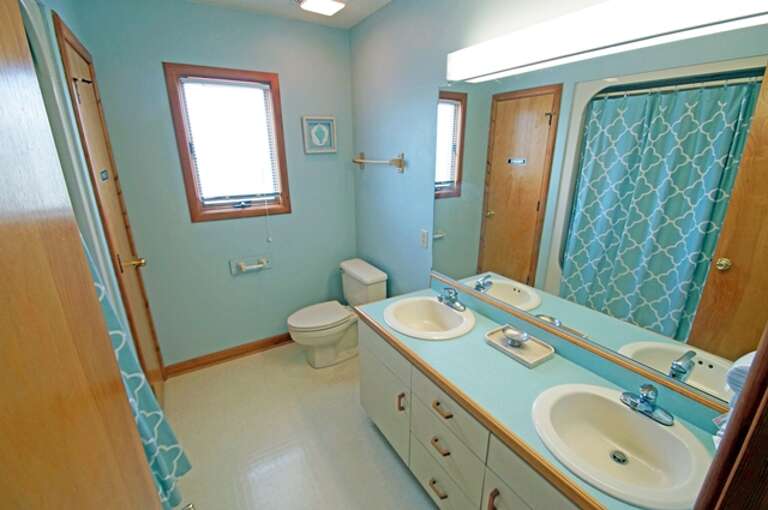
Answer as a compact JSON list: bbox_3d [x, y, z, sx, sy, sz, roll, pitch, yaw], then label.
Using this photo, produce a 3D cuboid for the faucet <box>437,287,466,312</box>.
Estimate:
[{"bbox_3d":[0.344,0.228,1.720,0.120,0.090,0.165,-10,18,-29],"label":"faucet"}]

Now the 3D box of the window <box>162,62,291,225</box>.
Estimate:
[{"bbox_3d":[-1.027,-0.744,2.205,0.685,0.985,0.070,-10,18,-29],"label":"window"}]

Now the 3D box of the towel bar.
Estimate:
[{"bbox_3d":[-0.062,-0.655,2.269,0.098,0.125,0.620,-10,18,-29],"label":"towel bar"}]

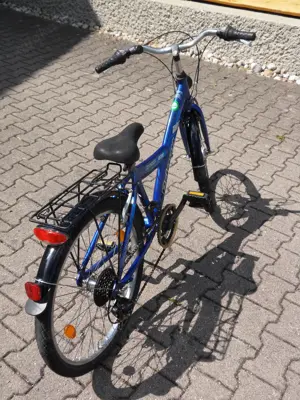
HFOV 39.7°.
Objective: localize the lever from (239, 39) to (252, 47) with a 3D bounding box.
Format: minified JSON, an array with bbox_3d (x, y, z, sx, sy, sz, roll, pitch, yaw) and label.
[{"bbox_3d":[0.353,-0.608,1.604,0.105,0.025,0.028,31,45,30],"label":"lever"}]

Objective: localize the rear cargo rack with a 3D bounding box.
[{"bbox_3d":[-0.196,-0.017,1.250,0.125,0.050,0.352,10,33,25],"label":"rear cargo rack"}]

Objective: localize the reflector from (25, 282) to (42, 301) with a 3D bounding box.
[{"bbox_3d":[-0.307,0.242,1.111,0.045,0.049,0.018,10,27,25],"label":"reflector"}]

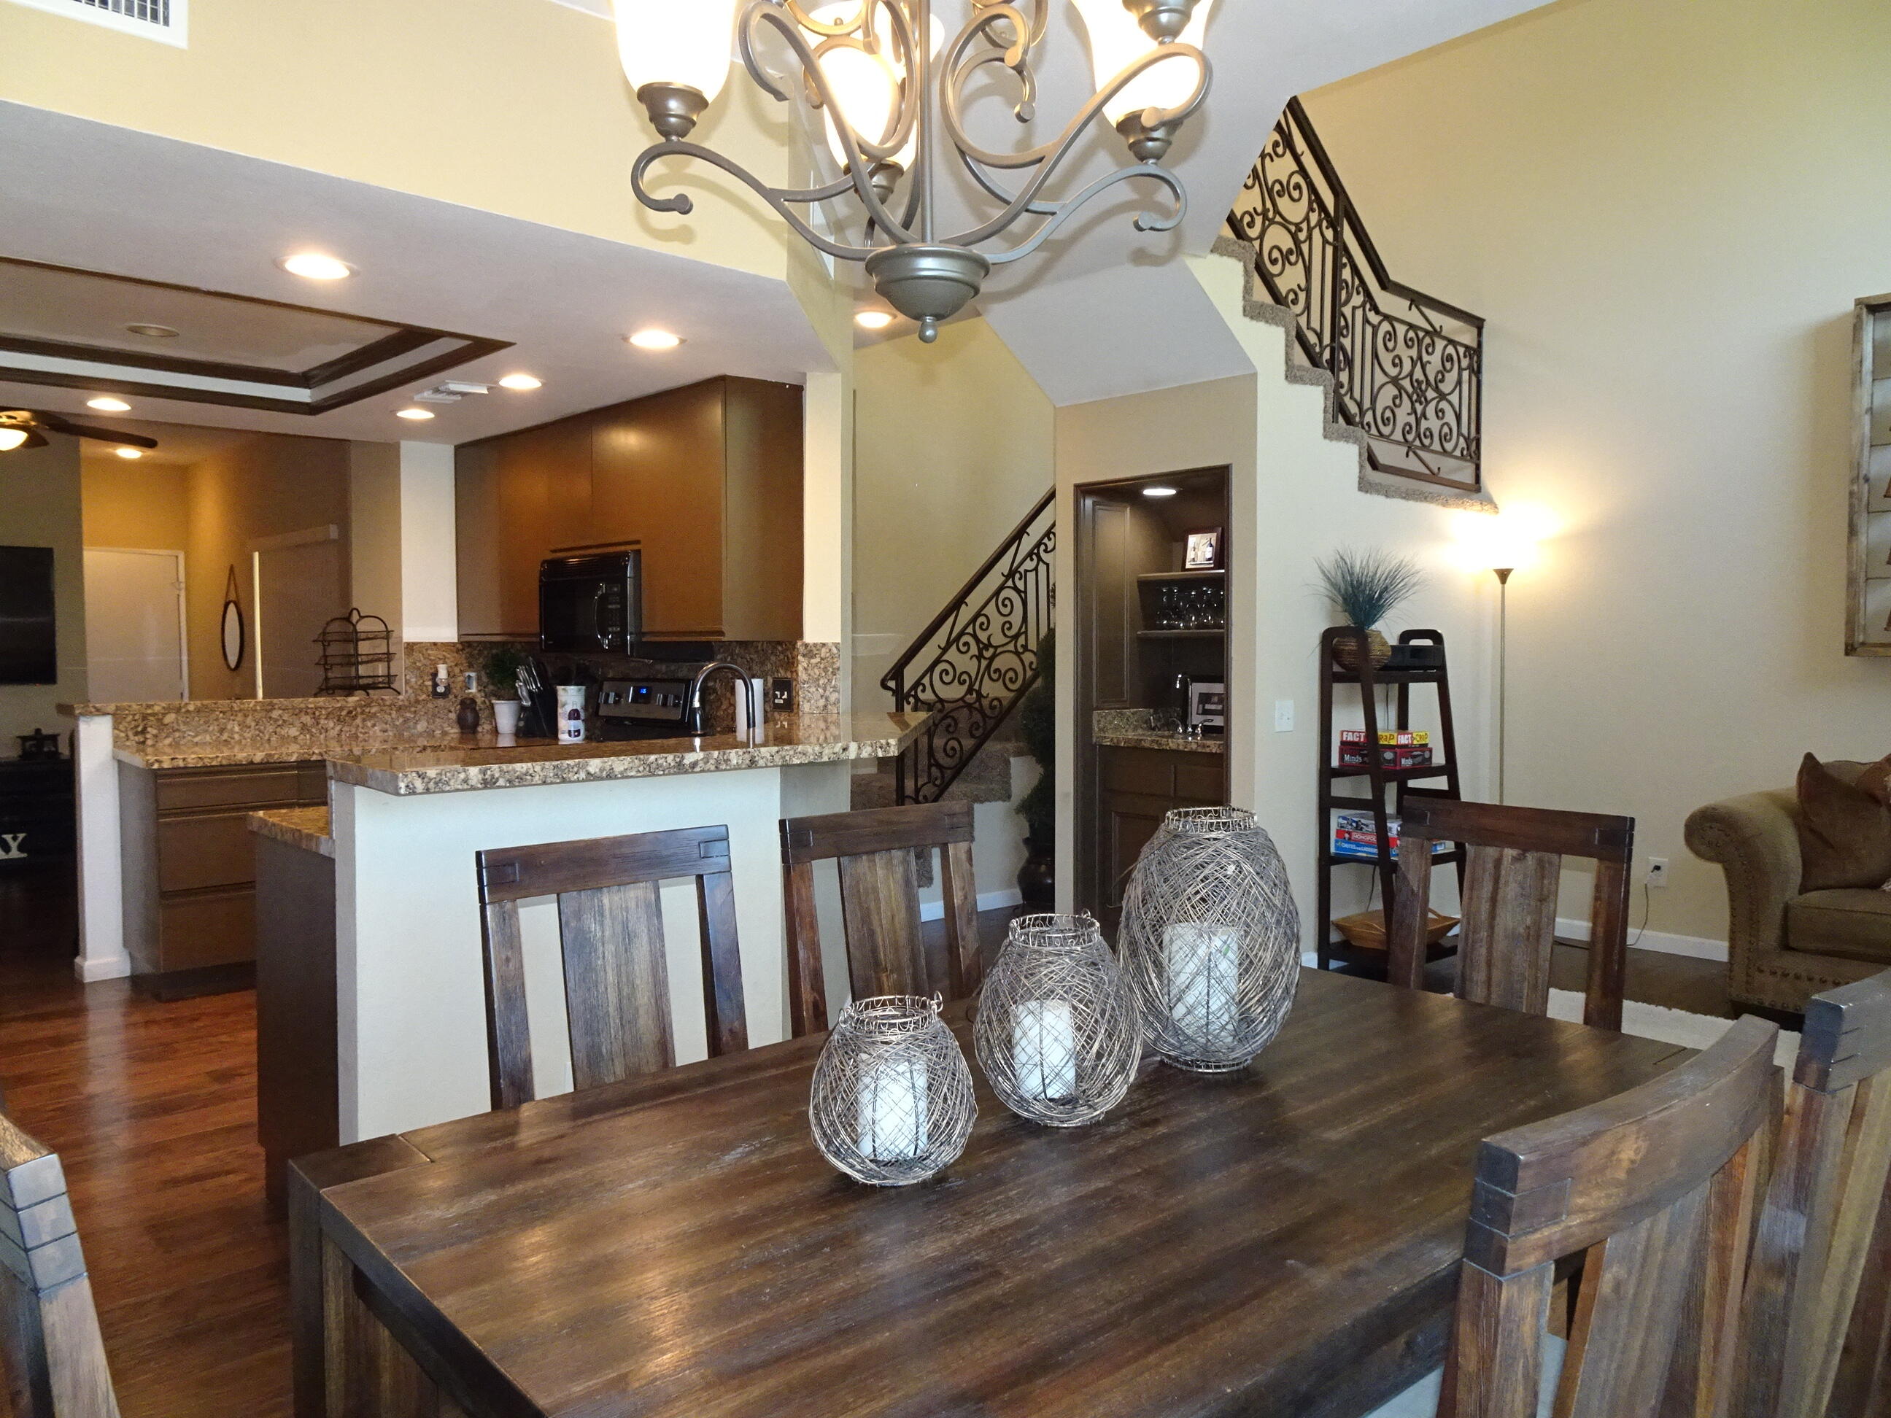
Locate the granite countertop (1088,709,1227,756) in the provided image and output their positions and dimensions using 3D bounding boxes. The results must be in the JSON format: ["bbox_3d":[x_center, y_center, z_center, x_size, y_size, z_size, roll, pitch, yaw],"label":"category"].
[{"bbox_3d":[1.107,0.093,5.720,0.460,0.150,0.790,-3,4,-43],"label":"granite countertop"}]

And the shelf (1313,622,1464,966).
[{"bbox_3d":[1.870,0.367,5.381,0.675,1.395,0.355,-3,4,-43],"label":"shelf"}]

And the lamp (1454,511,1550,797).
[{"bbox_3d":[2.497,0.131,5.894,0.320,1.820,0.320,-3,4,-43],"label":"lamp"}]

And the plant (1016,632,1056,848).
[{"bbox_3d":[0.538,0.199,6.552,0.380,1.350,0.380,-3,4,-43],"label":"plant"}]

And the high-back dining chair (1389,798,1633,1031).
[{"bbox_3d":[0.903,0.697,2.356,0.570,1.020,0.455,-2,4,-41],"label":"high-back dining chair"}]

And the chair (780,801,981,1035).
[{"bbox_3d":[0.069,0.702,2.182,0.455,1.020,0.570,-2,3,-41],"label":"chair"}]

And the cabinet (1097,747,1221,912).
[{"bbox_3d":[1.122,0.615,5.623,0.530,0.880,0.770,-3,4,-43],"label":"cabinet"}]

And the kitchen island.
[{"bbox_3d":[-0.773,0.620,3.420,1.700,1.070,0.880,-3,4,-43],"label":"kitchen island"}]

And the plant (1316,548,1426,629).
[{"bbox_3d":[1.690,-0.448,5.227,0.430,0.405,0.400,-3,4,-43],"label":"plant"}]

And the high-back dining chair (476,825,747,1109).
[{"bbox_3d":[-0.370,0.717,1.929,0.455,1.020,0.570,-2,4,-41],"label":"high-back dining chair"}]

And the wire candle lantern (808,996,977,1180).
[{"bbox_3d":[-0.057,0.405,1.409,0.178,0.175,0.178,0,3,-2],"label":"wire candle lantern"}]

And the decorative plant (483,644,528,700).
[{"bbox_3d":[-1.998,-0.164,5.950,0.210,0.255,0.210,-3,4,-43],"label":"decorative plant"}]

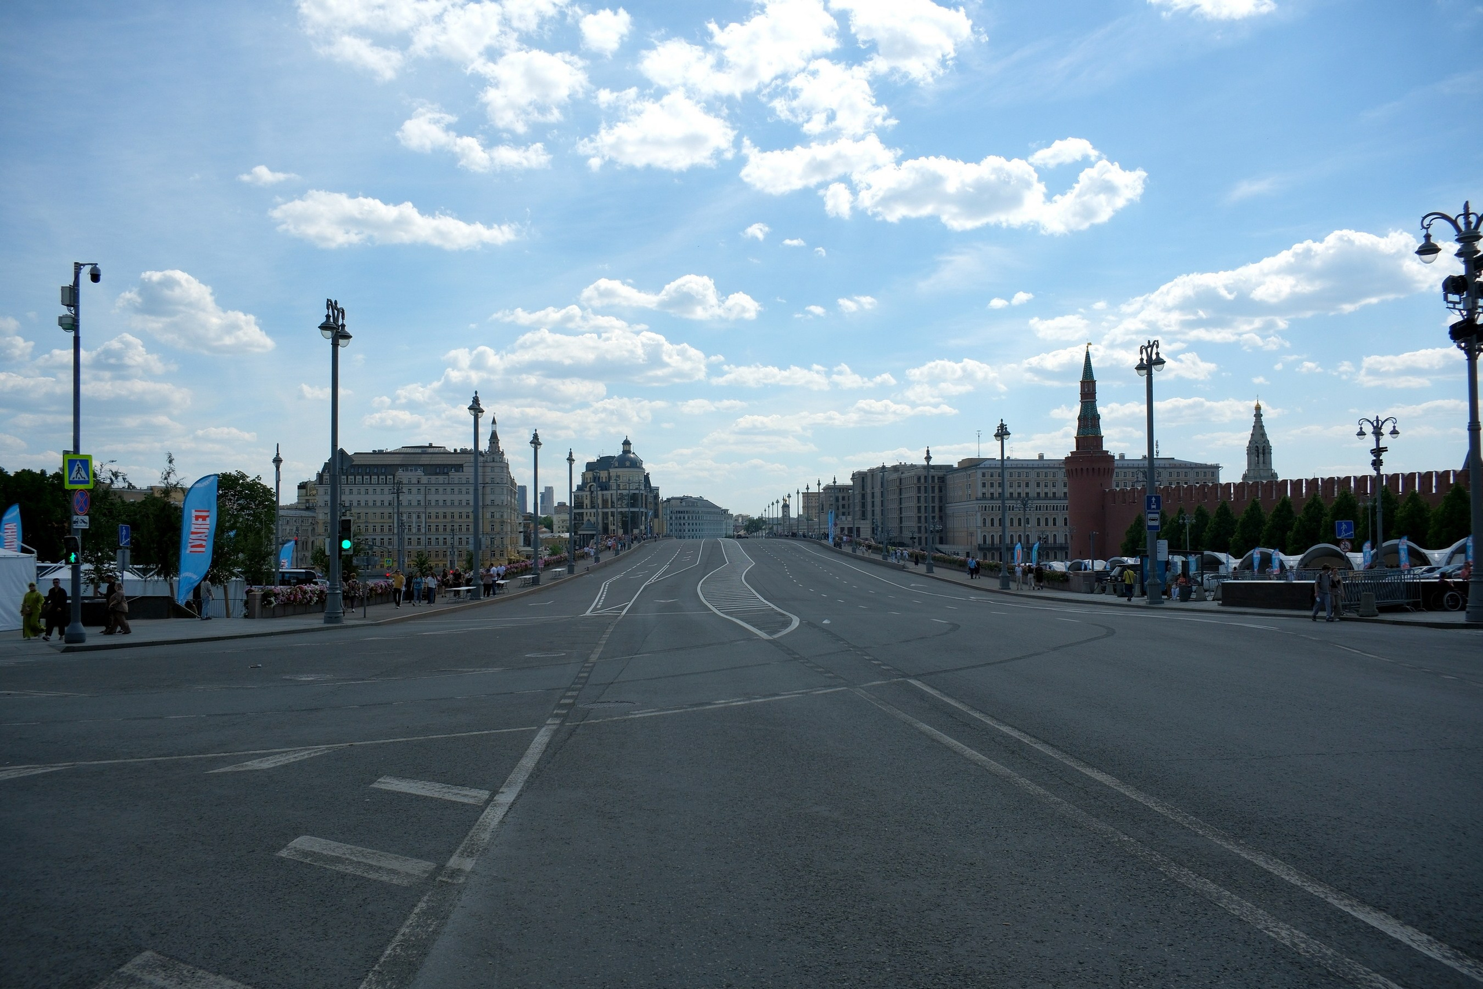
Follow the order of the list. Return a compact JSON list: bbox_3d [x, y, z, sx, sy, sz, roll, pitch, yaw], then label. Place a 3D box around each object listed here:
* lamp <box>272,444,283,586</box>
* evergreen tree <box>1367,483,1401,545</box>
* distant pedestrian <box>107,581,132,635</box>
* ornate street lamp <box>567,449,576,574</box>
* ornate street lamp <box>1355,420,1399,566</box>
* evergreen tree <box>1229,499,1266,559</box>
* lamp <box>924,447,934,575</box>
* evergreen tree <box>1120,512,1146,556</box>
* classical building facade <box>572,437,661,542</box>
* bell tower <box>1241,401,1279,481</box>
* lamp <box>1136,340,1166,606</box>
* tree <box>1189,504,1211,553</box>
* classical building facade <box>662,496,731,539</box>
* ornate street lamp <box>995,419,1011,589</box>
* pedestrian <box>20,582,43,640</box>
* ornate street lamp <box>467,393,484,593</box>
[{"bbox_3d":[-33.378,2.164,80.000,0.700,11.600,2.200,0,-2,-23],"label":"lamp"},{"bbox_3d":[70.054,4.124,121.000,4.200,10.400,4.200,0,-2,0],"label":"evergreen tree"},{"bbox_3d":[-18.668,3.424,33.400,0.680,1.650,0.520,0,-2,3],"label":"distant pedestrian"},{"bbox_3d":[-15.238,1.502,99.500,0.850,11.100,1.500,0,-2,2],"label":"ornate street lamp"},{"bbox_3d":[49.998,0.275,87.000,3.050,13.000,3.050,-2,-2,27],"label":"ornate street lamp"},{"bbox_3d":[63.556,5.748,139.000,4.300,10.200,4.300,0,-2,0],"label":"evergreen tree"},{"bbox_3d":[17.014,1.445,100.940,0.850,11.400,1.500,-1,-2,2],"label":"lamp"},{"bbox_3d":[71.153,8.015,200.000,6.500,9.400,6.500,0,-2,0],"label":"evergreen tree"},{"bbox_3d":[-56.806,0.266,512.000,39.000,51.000,34.000,0,-2,0],"label":"classical building facade"},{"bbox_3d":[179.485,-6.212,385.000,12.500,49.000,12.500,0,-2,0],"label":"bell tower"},{"bbox_3d":[18.651,-1.050,50.500,0.720,11.900,2.500,0,-2,0],"label":"lamp"},{"bbox_3d":[77.597,6.185,187.856,5.200,9.046,5.200,1,-2,-34],"label":"tree"},{"bbox_3d":[-27.874,14.359,659.562,44.000,26.000,38.000,0,-2,-20],"label":"classical building facade"},{"bbox_3d":[17.624,0.681,74.758,0.850,11.400,1.500,-1,-2,2],"label":"ornate street lamp"},{"bbox_3d":[-20.162,3.316,31.571,0.620,1.630,0.500,-2,-2,34],"label":"pedestrian"},{"bbox_3d":[-14.597,0.064,61.184,0.850,11.400,1.500,-1,-2,2],"label":"ornate street lamp"}]

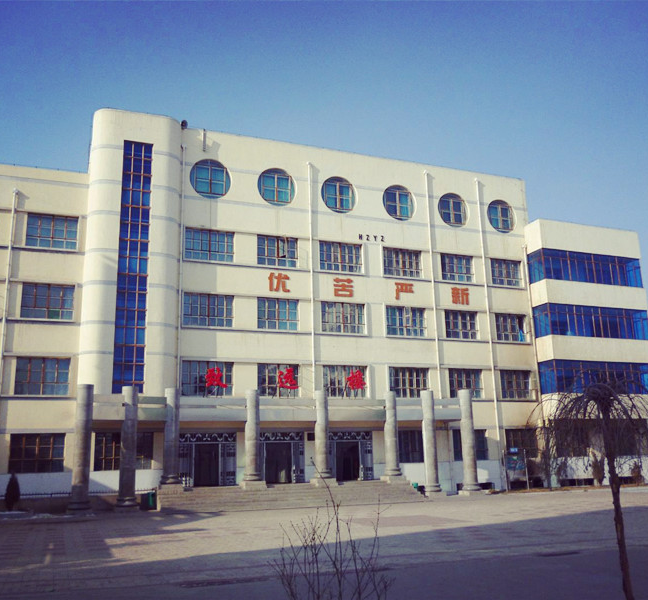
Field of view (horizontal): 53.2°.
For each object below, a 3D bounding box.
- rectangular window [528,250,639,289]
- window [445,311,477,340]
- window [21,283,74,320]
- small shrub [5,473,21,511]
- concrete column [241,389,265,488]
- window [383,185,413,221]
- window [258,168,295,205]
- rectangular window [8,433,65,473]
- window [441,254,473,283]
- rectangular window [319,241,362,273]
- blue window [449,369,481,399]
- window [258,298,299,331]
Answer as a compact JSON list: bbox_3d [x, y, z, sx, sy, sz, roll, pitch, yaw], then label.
[{"bbox_3d":[17.893,-1.929,43.942,8.378,2.066,1.415,4,-14,-21],"label":"rectangular window"},{"bbox_3d":[8.509,1.592,39.788,2.321,1.793,0.200,4,-14,-22],"label":"window"},{"bbox_3d":[-13.239,0.087,31.096,2.310,1.749,0.200,4,-14,-22],"label":"window"},{"bbox_3d":[-13.490,8.293,28.024,0.650,1.680,0.650,4,-14,-21],"label":"small shrub"},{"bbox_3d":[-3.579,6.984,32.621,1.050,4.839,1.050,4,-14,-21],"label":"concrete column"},{"bbox_3d":[4.632,-5.894,39.386,2.260,2.280,0.200,4,-15,-21],"label":"window"},{"bbox_3d":[-2.613,-6.374,36.620,2.290,2.270,0.200,4,-15,-21],"label":"window"},{"bbox_3d":[-13.366,7.148,30.204,2.381,1.807,0.200,4,-14,-21],"label":"rectangular window"},{"bbox_3d":[8.265,-1.942,39.828,2.230,1.700,0.200,4,-15,-21],"label":"window"},{"bbox_3d":[1.037,-2.447,37.638,2.728,1.793,0.200,4,-14,-22],"label":"rectangular window"},{"bbox_3d":[8.407,4.963,38.127,2.340,1.700,0.200,4,-15,-21],"label":"blue window"},{"bbox_3d":[-2.450,0.794,34.861,2.300,1.720,0.200,4,-15,-21],"label":"window"}]

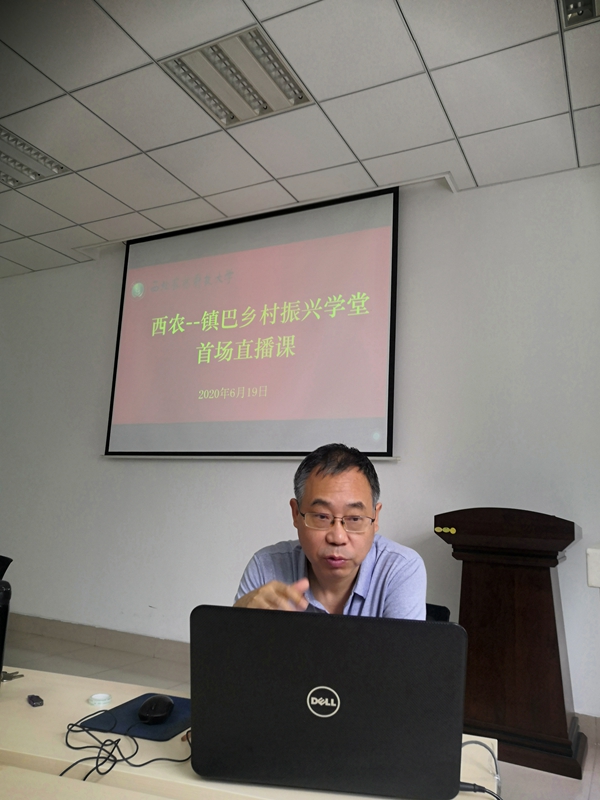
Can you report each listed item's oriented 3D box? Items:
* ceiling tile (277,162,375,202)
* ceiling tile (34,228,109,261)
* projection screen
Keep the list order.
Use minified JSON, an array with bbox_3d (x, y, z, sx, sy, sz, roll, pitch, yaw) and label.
[{"bbox_3d":[0.180,-1.445,4.133,0.600,0.020,0.334,-2,-12,28],"label":"ceiling tile"},{"bbox_3d":[-1.889,-1.335,5.350,0.600,0.020,0.579,-2,-12,28],"label":"ceiling tile"},{"bbox_3d":[-0.445,-0.490,4.590,2.400,1.830,0.040,-2,-12,28],"label":"projection screen"}]

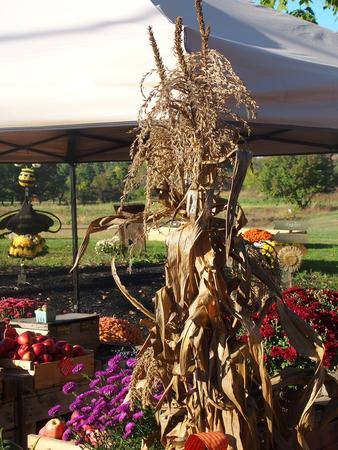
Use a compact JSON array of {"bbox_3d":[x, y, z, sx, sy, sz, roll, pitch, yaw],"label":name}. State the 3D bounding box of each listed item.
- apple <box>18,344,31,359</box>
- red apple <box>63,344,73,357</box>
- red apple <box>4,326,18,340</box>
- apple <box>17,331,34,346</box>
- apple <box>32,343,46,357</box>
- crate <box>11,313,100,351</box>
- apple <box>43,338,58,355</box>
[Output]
[{"bbox_3d":[-0.804,0.704,4.920,0.073,0.068,0.073,-1,0,0],"label":"apple"},{"bbox_3d":[-0.585,0.721,5.100,0.066,0.061,0.066,-1,0,0],"label":"red apple"},{"bbox_3d":[-0.908,0.626,5.100,0.077,0.072,0.077,-1,0,0],"label":"red apple"},{"bbox_3d":[-0.816,0.645,5.030,0.080,0.074,0.080,-1,0,0],"label":"apple"},{"bbox_3d":[-0.726,0.697,4.950,0.074,0.069,0.074,-1,0,0],"label":"apple"},{"bbox_3d":[-0.725,0.748,5.689,0.303,0.290,0.523,-1,0,31],"label":"crate"},{"bbox_3d":[-0.680,0.694,5.070,0.076,0.071,0.076,-1,0,0],"label":"apple"}]

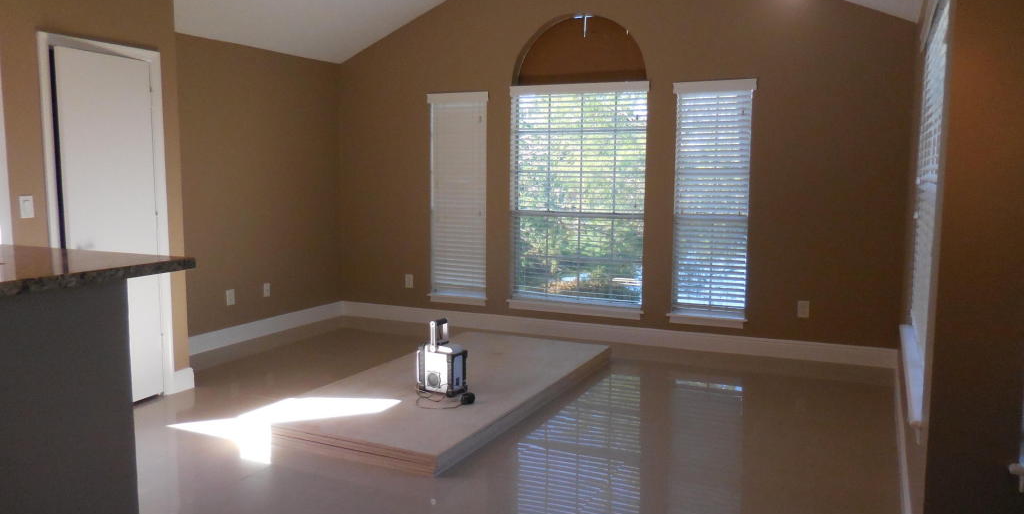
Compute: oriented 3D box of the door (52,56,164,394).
[{"bbox_3d":[-2.267,-0.132,4.216,0.037,2.013,0.590,2,6,22],"label":"door"}]

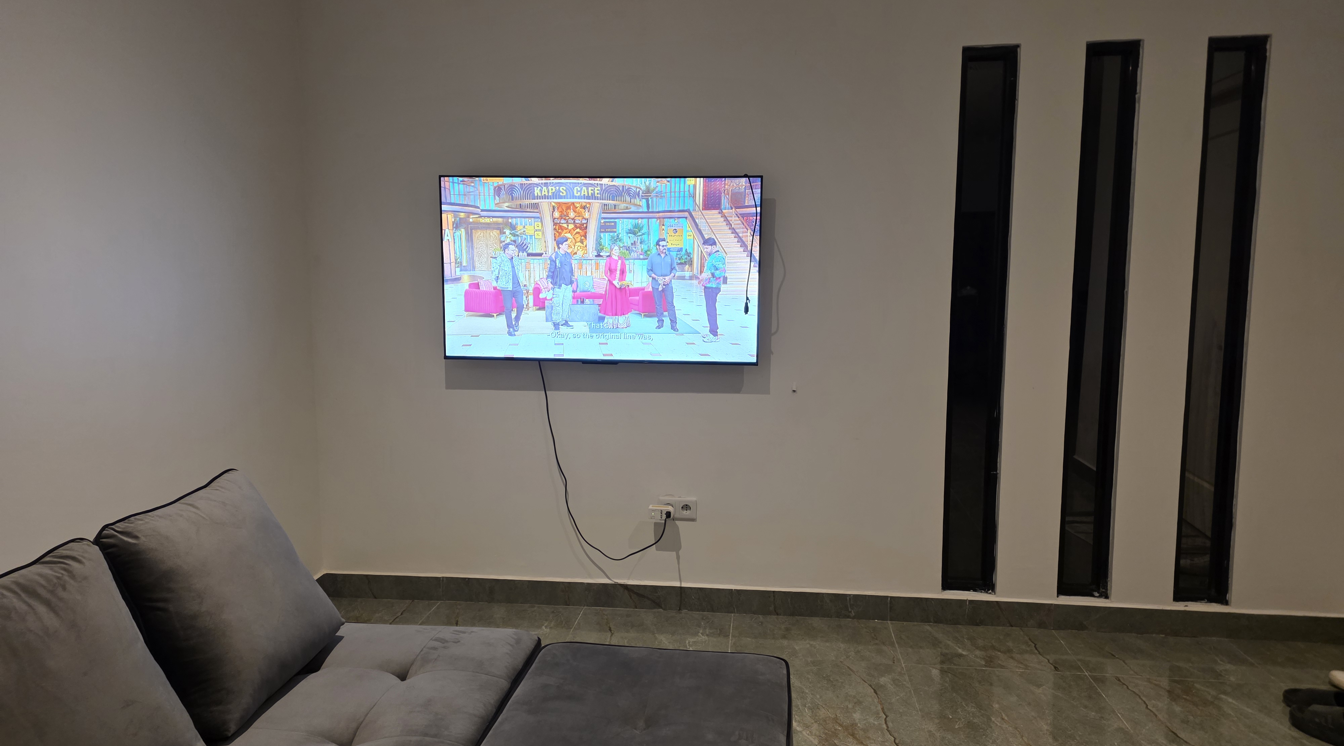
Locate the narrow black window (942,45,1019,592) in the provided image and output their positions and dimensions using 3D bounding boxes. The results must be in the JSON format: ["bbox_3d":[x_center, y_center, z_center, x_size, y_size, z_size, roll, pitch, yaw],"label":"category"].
[{"bbox_3d":[1.150,-0.173,3.365,0.199,2.038,0.075,1,6,6],"label":"narrow black window"}]

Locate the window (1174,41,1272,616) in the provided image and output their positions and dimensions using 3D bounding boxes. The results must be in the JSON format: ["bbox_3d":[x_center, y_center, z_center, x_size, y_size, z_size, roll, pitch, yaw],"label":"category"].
[{"bbox_3d":[1.991,-0.164,3.275,0.201,2.053,0.075,1,6,6],"label":"window"}]

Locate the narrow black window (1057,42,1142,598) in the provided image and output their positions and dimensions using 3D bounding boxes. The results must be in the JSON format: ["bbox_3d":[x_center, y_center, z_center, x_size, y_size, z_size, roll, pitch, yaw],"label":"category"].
[{"bbox_3d":[1.573,-0.167,3.320,0.191,2.049,0.075,1,6,6],"label":"narrow black window"}]

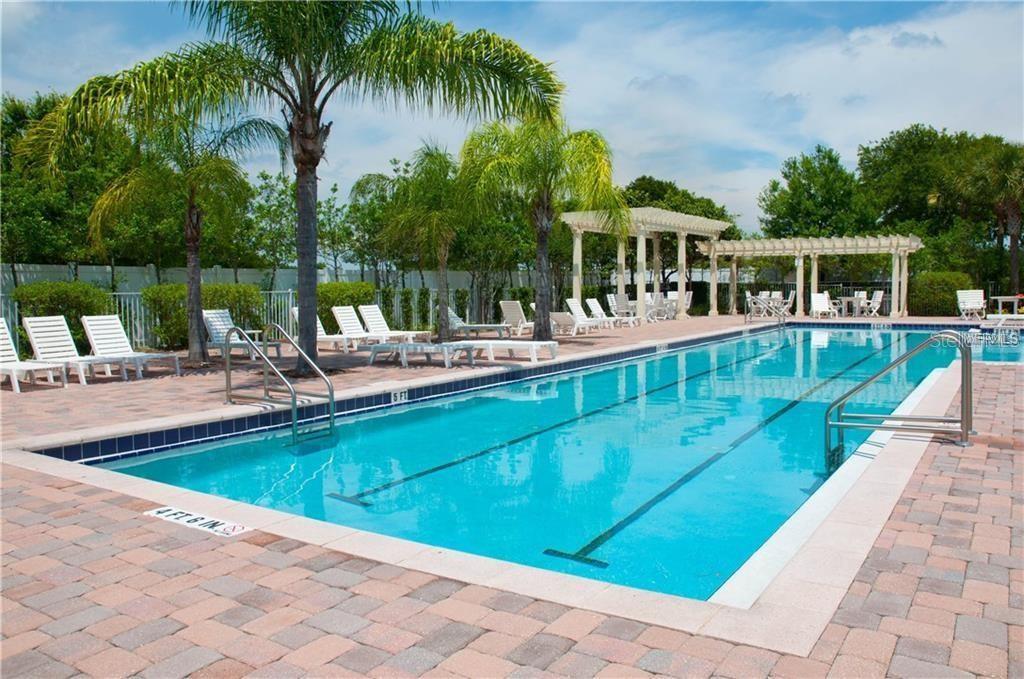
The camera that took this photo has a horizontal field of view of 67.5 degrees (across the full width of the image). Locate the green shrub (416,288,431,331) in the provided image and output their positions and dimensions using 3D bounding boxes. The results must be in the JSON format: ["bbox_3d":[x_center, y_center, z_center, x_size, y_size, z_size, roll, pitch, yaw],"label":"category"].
[{"bbox_3d":[-2.913,-1.008,25.257,0.460,1.350,0.460,-1,4,0],"label":"green shrub"}]

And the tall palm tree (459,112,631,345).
[{"bbox_3d":[0.715,-2.496,17.400,3.700,5.000,3.700,-1,4,0],"label":"tall palm tree"}]

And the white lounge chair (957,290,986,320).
[{"bbox_3d":[14.519,-1.073,24.200,0.720,0.950,0.750,0,4,10],"label":"white lounge chair"}]

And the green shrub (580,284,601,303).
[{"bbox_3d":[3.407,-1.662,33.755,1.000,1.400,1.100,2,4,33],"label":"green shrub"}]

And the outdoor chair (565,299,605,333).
[{"bbox_3d":[2.181,-0.675,21.300,1.500,0.850,0.650,2,5,35],"label":"outdoor chair"}]

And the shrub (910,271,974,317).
[{"bbox_3d":[17.426,-1.855,31.144,2.300,1.750,1.600,2,4,33],"label":"shrub"}]

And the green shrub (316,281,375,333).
[{"bbox_3d":[-5.023,-0.836,21.852,1.150,1.500,2.000,2,4,33],"label":"green shrub"}]

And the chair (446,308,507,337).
[{"bbox_3d":[-0.919,-0.498,21.662,1.950,0.830,0.650,1,4,27],"label":"chair"}]

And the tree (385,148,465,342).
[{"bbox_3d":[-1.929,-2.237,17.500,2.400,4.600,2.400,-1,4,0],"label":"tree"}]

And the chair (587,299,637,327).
[{"bbox_3d":[2.898,-0.732,22.000,1.500,0.840,0.650,2,5,35],"label":"chair"}]

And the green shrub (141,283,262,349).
[{"bbox_3d":[-7.706,-0.605,19.170,1.300,1.601,2.464,1,4,33],"label":"green shrub"}]

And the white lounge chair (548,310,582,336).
[{"bbox_3d":[1.615,-0.466,21.910,0.680,0.640,1.800,0,4,25],"label":"white lounge chair"}]

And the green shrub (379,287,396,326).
[{"bbox_3d":[-3.875,-0.920,23.856,0.520,1.380,0.520,-1,4,0],"label":"green shrub"}]

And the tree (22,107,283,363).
[{"bbox_3d":[-6.258,-1.985,14.246,4.300,4.800,4.300,2,4,33],"label":"tree"}]

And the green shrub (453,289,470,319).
[{"bbox_3d":[-1.778,-1.215,27.000,0.550,1.200,0.550,-1,4,0],"label":"green shrub"}]

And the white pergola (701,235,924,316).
[{"bbox_3d":[12.323,-2.514,31.941,8.209,3.118,3.482,1,4,33],"label":"white pergola"}]

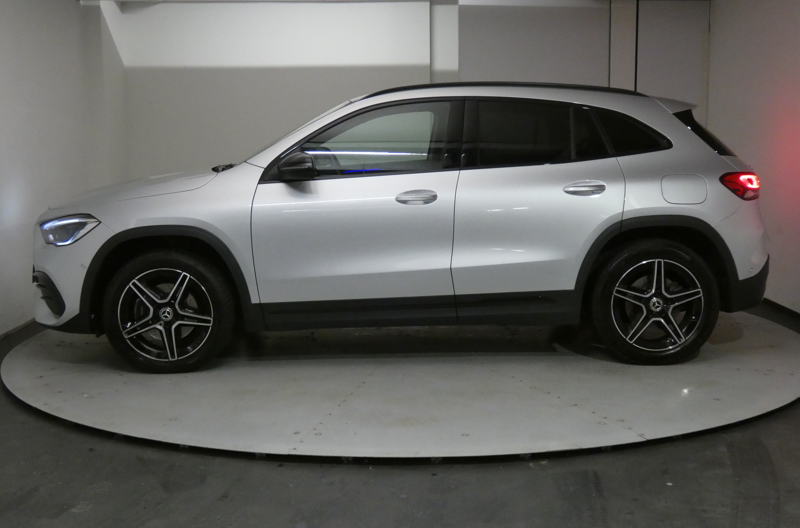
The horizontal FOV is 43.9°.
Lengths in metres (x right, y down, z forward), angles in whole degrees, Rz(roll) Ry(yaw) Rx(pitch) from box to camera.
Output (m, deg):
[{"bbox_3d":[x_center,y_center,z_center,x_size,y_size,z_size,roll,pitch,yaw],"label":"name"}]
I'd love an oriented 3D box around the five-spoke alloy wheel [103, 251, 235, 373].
[{"bbox_3d":[-1.295,0.252,5.589,0.716,0.716,0.235,-1,7,-1],"label":"five-spoke alloy wheel"}]

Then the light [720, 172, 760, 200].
[{"bbox_3d":[1.923,-0.448,5.692,0.302,0.159,0.360,-1,7,-1],"label":"light"}]

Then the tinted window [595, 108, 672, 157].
[{"bbox_3d":[1.310,-0.740,5.584,0.447,0.297,0.060,-1,-19,-1],"label":"tinted window"}]

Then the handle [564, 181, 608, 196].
[{"bbox_3d":[1.016,-0.414,5.470,0.240,0.091,0.055,-1,7,-1],"label":"handle"}]

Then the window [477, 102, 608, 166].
[{"bbox_3d":[0.789,-0.727,5.560,0.758,0.420,0.060,-1,-19,-1],"label":"window"}]

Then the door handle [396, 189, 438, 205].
[{"bbox_3d":[0.096,-0.367,5.443,0.230,0.088,0.055,-1,7,-1],"label":"door handle"}]

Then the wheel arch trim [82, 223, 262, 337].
[{"bbox_3d":[-1.258,0.077,5.514,1.000,0.605,0.150,-1,7,-1],"label":"wheel arch trim"}]

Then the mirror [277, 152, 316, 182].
[{"bbox_3d":[-0.560,-0.525,5.394,0.195,0.154,0.220,-1,7,-1],"label":"mirror"}]

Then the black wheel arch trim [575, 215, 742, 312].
[{"bbox_3d":[1.437,-0.006,5.566,0.944,0.546,0.140,-1,7,-1],"label":"black wheel arch trim"}]

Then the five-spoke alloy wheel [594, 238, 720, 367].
[{"bbox_3d":[1.433,0.210,5.652,0.716,0.716,0.235,-1,7,-1],"label":"five-spoke alloy wheel"}]

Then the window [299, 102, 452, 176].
[{"bbox_3d":[-0.139,-0.699,5.533,0.841,0.455,0.060,-1,-17,-1],"label":"window"}]

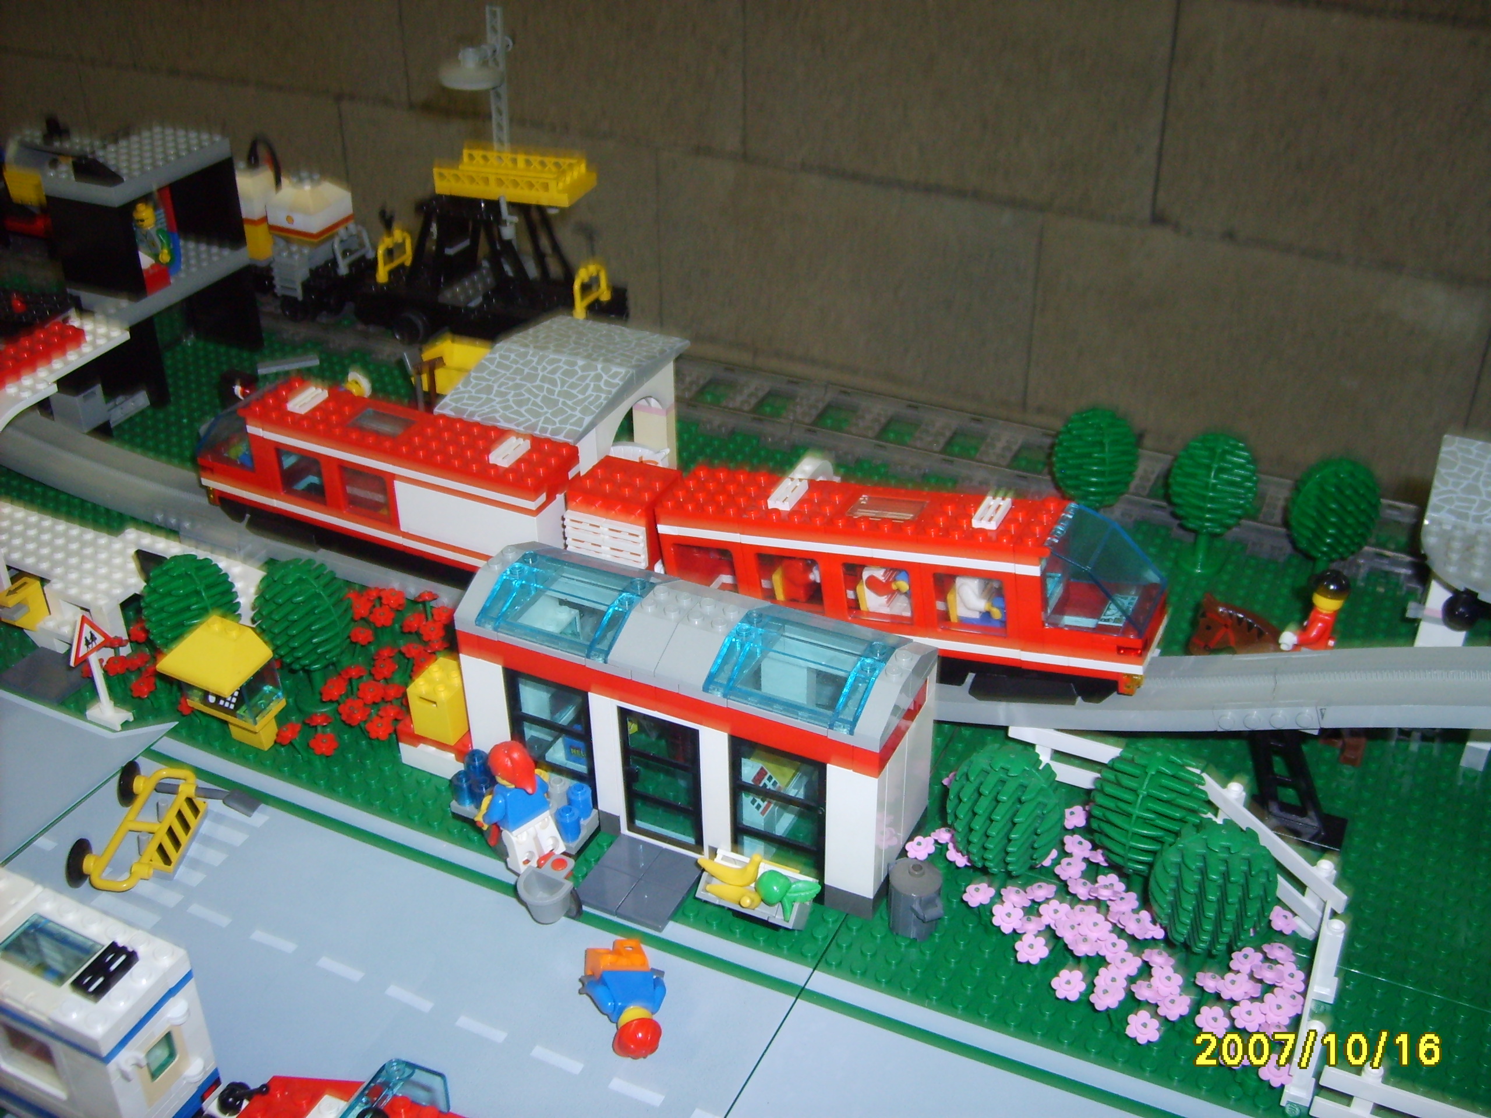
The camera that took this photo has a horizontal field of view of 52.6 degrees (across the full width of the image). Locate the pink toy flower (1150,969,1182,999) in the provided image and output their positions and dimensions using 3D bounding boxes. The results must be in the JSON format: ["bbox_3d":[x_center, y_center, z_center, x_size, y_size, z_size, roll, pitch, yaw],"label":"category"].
[{"bbox_3d":[0.118,0.119,0.423,0.010,0.005,0.010,11,59,18],"label":"pink toy flower"}]

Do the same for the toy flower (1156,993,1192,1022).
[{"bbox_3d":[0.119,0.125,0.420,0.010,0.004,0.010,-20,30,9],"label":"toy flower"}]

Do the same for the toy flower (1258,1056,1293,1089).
[{"bbox_3d":[0.139,0.135,0.396,0.010,0.005,0.010,15,61,23],"label":"toy flower"}]

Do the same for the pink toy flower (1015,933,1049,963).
[{"bbox_3d":[0.083,0.112,0.435,0.010,0.005,0.010,7,58,12],"label":"pink toy flower"}]

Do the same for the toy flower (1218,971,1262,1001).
[{"bbox_3d":[0.142,0.124,0.437,0.010,0.004,0.009,0,43,18],"label":"toy flower"}]

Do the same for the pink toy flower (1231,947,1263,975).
[{"bbox_3d":[0.143,0.114,0.430,0.010,0.005,0.010,13,60,21],"label":"pink toy flower"}]

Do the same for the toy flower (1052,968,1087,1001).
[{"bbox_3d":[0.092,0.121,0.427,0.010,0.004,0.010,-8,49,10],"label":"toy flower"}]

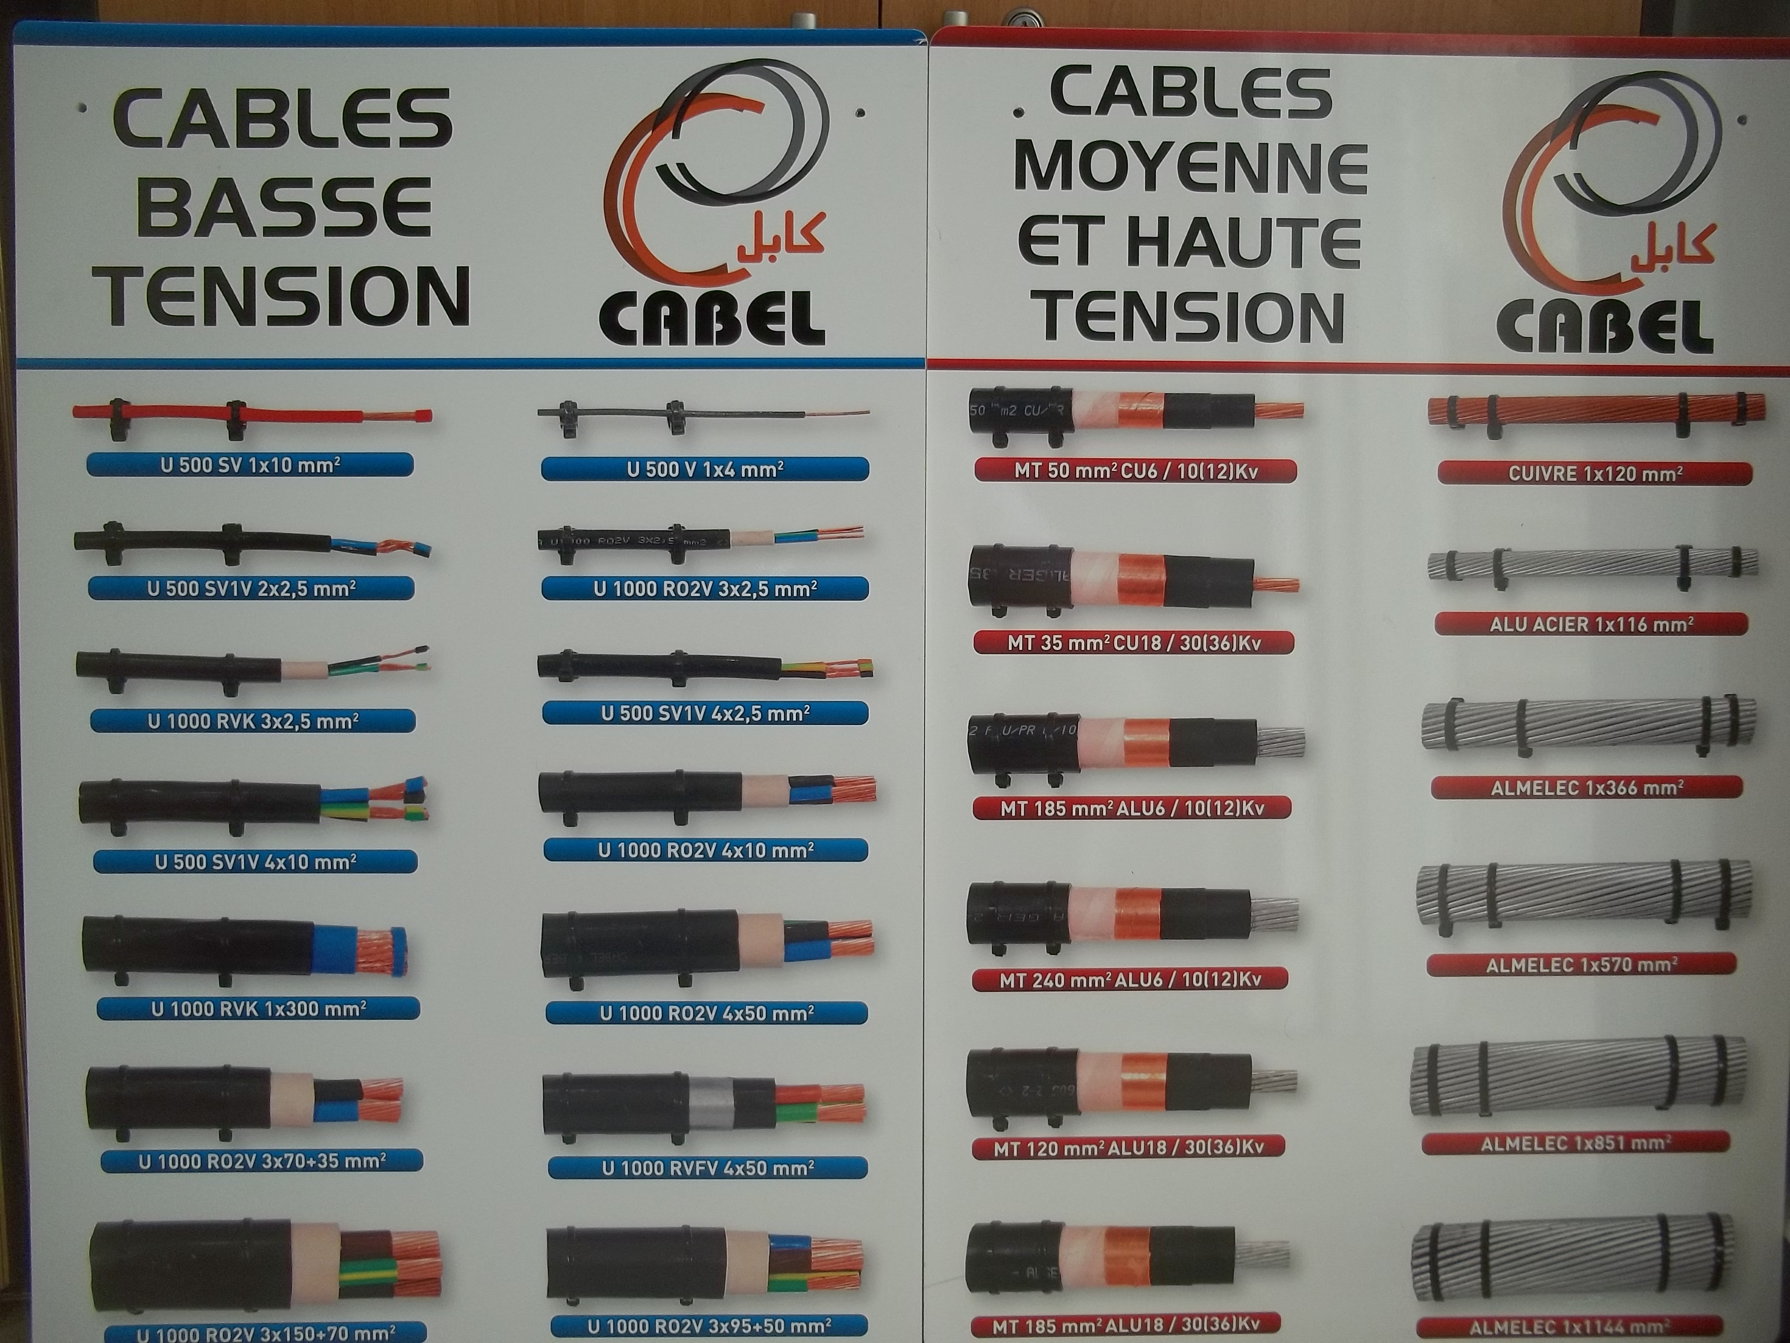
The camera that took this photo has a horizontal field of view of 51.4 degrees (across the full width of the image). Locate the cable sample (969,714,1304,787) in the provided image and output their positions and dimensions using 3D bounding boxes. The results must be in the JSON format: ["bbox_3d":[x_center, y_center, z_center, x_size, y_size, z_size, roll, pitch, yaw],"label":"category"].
[{"bbox_3d":[0.132,0.042,1.011,0.181,0.037,0.032,0,4,-1],"label":"cable sample"}]

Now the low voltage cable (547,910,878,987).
[{"bbox_3d":[-0.102,0.150,1.011,0.179,0.040,0.034,0,2,-1],"label":"low voltage cable"}]

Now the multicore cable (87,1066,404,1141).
[{"bbox_3d":[-0.353,0.234,1.012,0.171,0.039,0.033,0,2,-1],"label":"multicore cable"}]

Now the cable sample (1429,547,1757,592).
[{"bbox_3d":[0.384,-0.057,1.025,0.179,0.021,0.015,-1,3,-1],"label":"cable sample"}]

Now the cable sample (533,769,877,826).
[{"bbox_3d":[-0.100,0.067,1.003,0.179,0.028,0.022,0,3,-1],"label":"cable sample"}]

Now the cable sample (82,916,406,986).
[{"bbox_3d":[-0.348,0.149,1.000,0.163,0.036,0.030,0,3,-1],"label":"cable sample"}]

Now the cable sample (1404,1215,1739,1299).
[{"bbox_3d":[0.380,0.329,1.044,0.183,0.045,0.044,-1,4,-2],"label":"cable sample"}]

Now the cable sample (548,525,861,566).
[{"bbox_3d":[-0.105,-0.069,1.014,0.176,0.021,0.013,-1,3,-1],"label":"cable sample"}]

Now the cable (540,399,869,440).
[{"bbox_3d":[-0.104,-0.137,1.011,0.179,0.019,0.011,0,3,-1],"label":"cable"}]

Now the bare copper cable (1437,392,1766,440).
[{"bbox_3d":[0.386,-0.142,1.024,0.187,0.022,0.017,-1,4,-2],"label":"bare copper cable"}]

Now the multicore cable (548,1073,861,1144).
[{"bbox_3d":[-0.102,0.235,1.006,0.169,0.037,0.033,0,3,-1],"label":"multicore cable"}]

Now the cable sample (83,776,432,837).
[{"bbox_3d":[-0.348,0.073,1.010,0.186,0.030,0.022,1,3,-1],"label":"cable sample"}]

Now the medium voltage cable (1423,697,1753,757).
[{"bbox_3d":[0.378,0.029,1.019,0.172,0.032,0.026,0,4,-1],"label":"medium voltage cable"}]

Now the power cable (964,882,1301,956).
[{"bbox_3d":[0.131,0.135,1.019,0.180,0.039,0.034,0,3,-1],"label":"power cable"}]

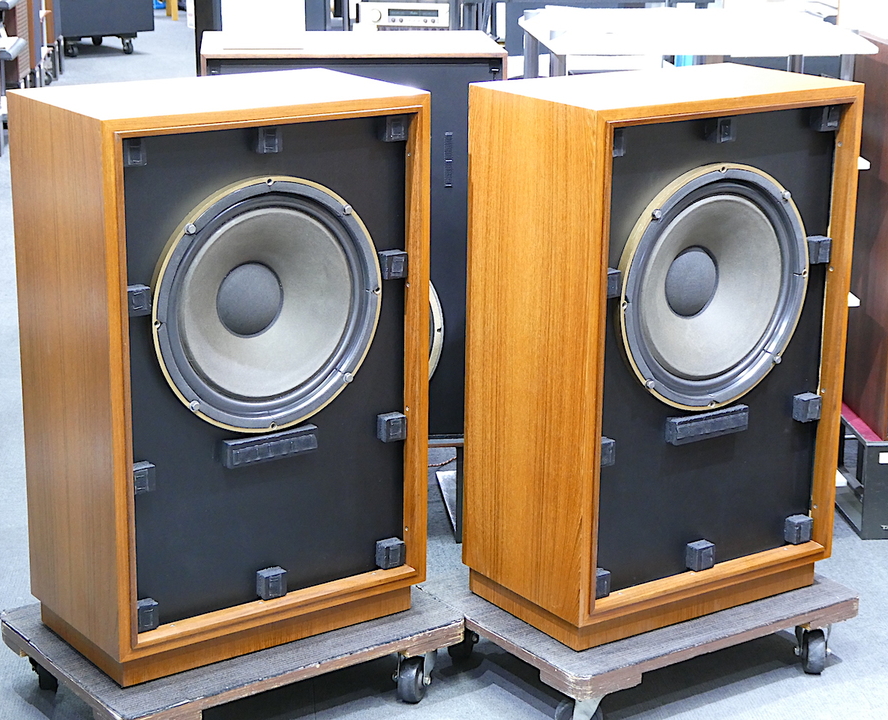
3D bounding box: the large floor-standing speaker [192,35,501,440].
[{"bbox_3d":[-0.185,-0.243,3.566,0.562,0.767,0.353,-1,16,-6],"label":"large floor-standing speaker"}]

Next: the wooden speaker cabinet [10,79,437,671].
[{"bbox_3d":[-0.338,0.009,2.808,0.545,0.848,0.312,-11,20,-34],"label":"wooden speaker cabinet"}]

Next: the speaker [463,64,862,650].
[{"bbox_3d":[0.349,-0.022,2.934,0.545,0.848,0.312,-10,19,-33],"label":"speaker"}]

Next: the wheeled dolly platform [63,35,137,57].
[{"bbox_3d":[-2.301,-2.050,11.557,0.470,0.140,0.610,-9,19,-29],"label":"wheeled dolly platform"}]

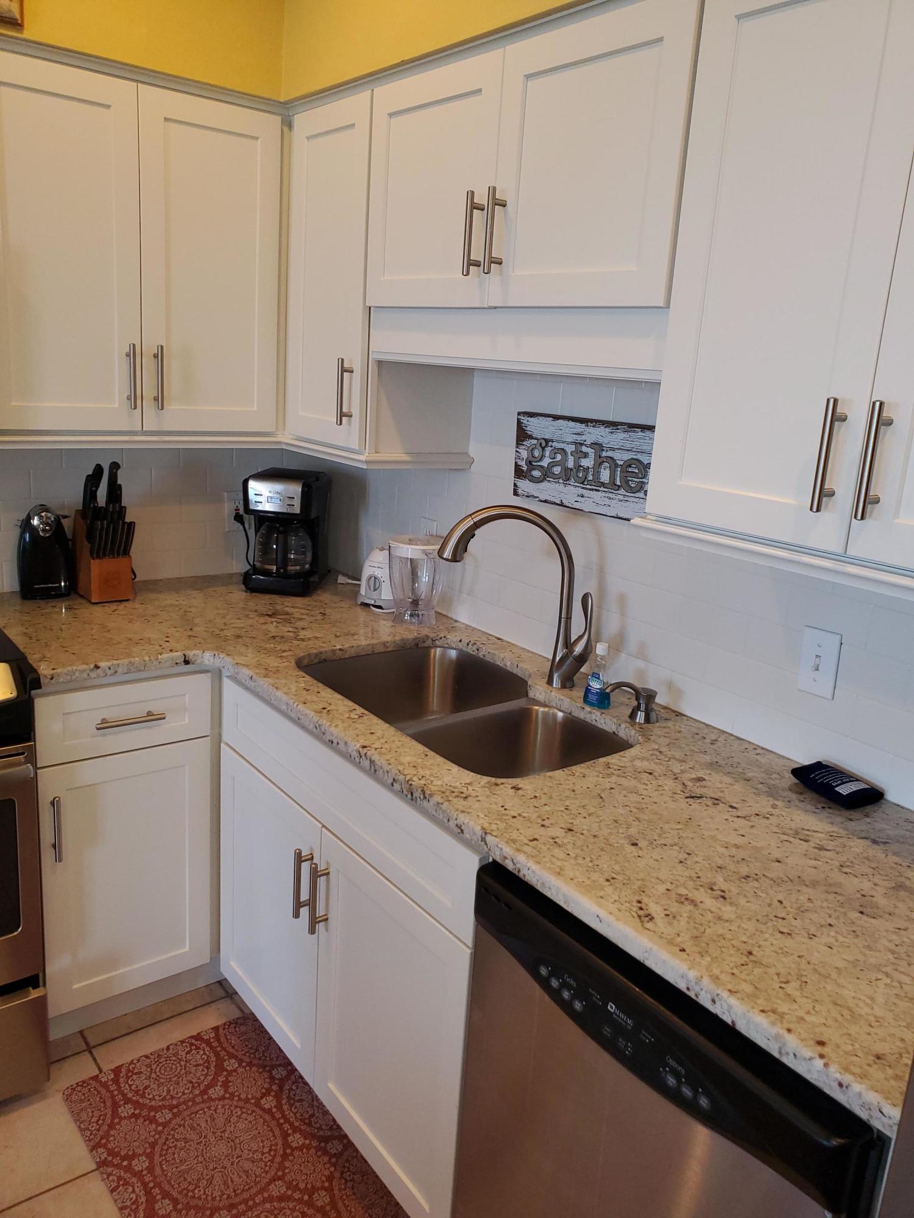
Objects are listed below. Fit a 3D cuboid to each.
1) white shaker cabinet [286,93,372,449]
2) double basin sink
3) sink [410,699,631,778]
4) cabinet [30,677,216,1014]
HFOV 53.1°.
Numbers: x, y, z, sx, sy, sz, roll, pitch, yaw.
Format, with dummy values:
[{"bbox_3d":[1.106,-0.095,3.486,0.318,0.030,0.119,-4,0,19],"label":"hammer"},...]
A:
[{"bbox_3d":[-0.181,-0.777,2.226,0.326,0.763,0.362,-8,19,-38],"label":"white shaker cabinet"},{"bbox_3d":[-0.004,0.306,1.906,0.475,0.210,0.765,-8,19,-38],"label":"double basin sink"},{"bbox_3d":[0.098,0.350,1.731,0.410,0.190,0.355,-8,19,-38],"label":"sink"},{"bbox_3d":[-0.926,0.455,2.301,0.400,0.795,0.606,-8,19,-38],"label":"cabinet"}]

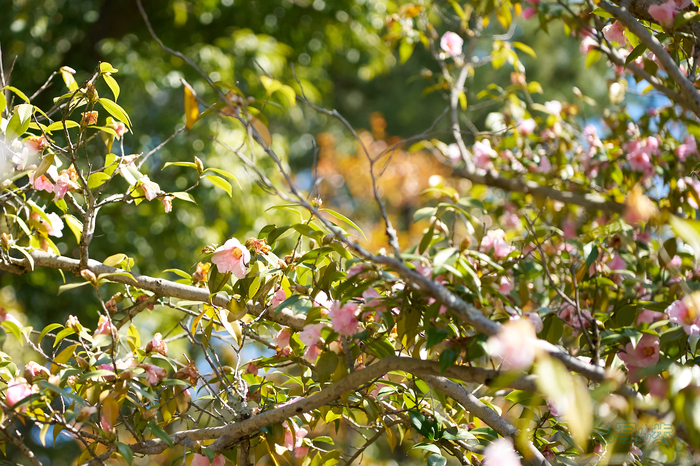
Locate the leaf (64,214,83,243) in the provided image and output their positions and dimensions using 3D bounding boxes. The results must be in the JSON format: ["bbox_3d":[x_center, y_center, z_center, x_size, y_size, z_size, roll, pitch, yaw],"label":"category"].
[{"bbox_3d":[-0.420,-0.007,2.950,0.024,0.054,0.015,-30,0,-36],"label":"leaf"}]

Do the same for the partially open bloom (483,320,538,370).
[{"bbox_3d":[0.178,0.123,2.150,0.052,0.052,0.045,0,6,0],"label":"partially open bloom"}]

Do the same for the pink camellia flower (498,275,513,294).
[{"bbox_3d":[0.260,0.086,3.250,0.027,0.034,0.028,-1,11,6],"label":"pink camellia flower"}]

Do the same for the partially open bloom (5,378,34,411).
[{"bbox_3d":[-0.502,0.245,2.950,0.046,0.050,0.043,1,-7,-6],"label":"partially open bloom"}]

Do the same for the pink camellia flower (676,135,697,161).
[{"bbox_3d":[0.745,-0.189,4.300,0.046,0.056,0.044,-2,-7,18],"label":"pink camellia flower"}]

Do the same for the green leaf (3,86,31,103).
[{"bbox_3d":[-0.541,-0.225,3.150,0.049,0.012,0.019,28,24,15],"label":"green leaf"}]

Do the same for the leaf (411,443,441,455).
[{"bbox_3d":[0.122,0.349,3.150,0.050,0.013,0.022,-12,30,-18],"label":"leaf"}]

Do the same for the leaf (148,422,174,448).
[{"bbox_3d":[-0.301,0.323,3.100,0.022,0.056,0.010,-27,-26,-46],"label":"leaf"}]

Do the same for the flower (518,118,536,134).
[{"bbox_3d":[0.347,-0.208,3.800,0.035,0.031,0.031,0,0,0],"label":"flower"}]

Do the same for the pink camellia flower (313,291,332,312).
[{"bbox_3d":[-0.046,0.115,3.250,0.037,0.038,0.034,-3,2,24],"label":"pink camellia flower"}]

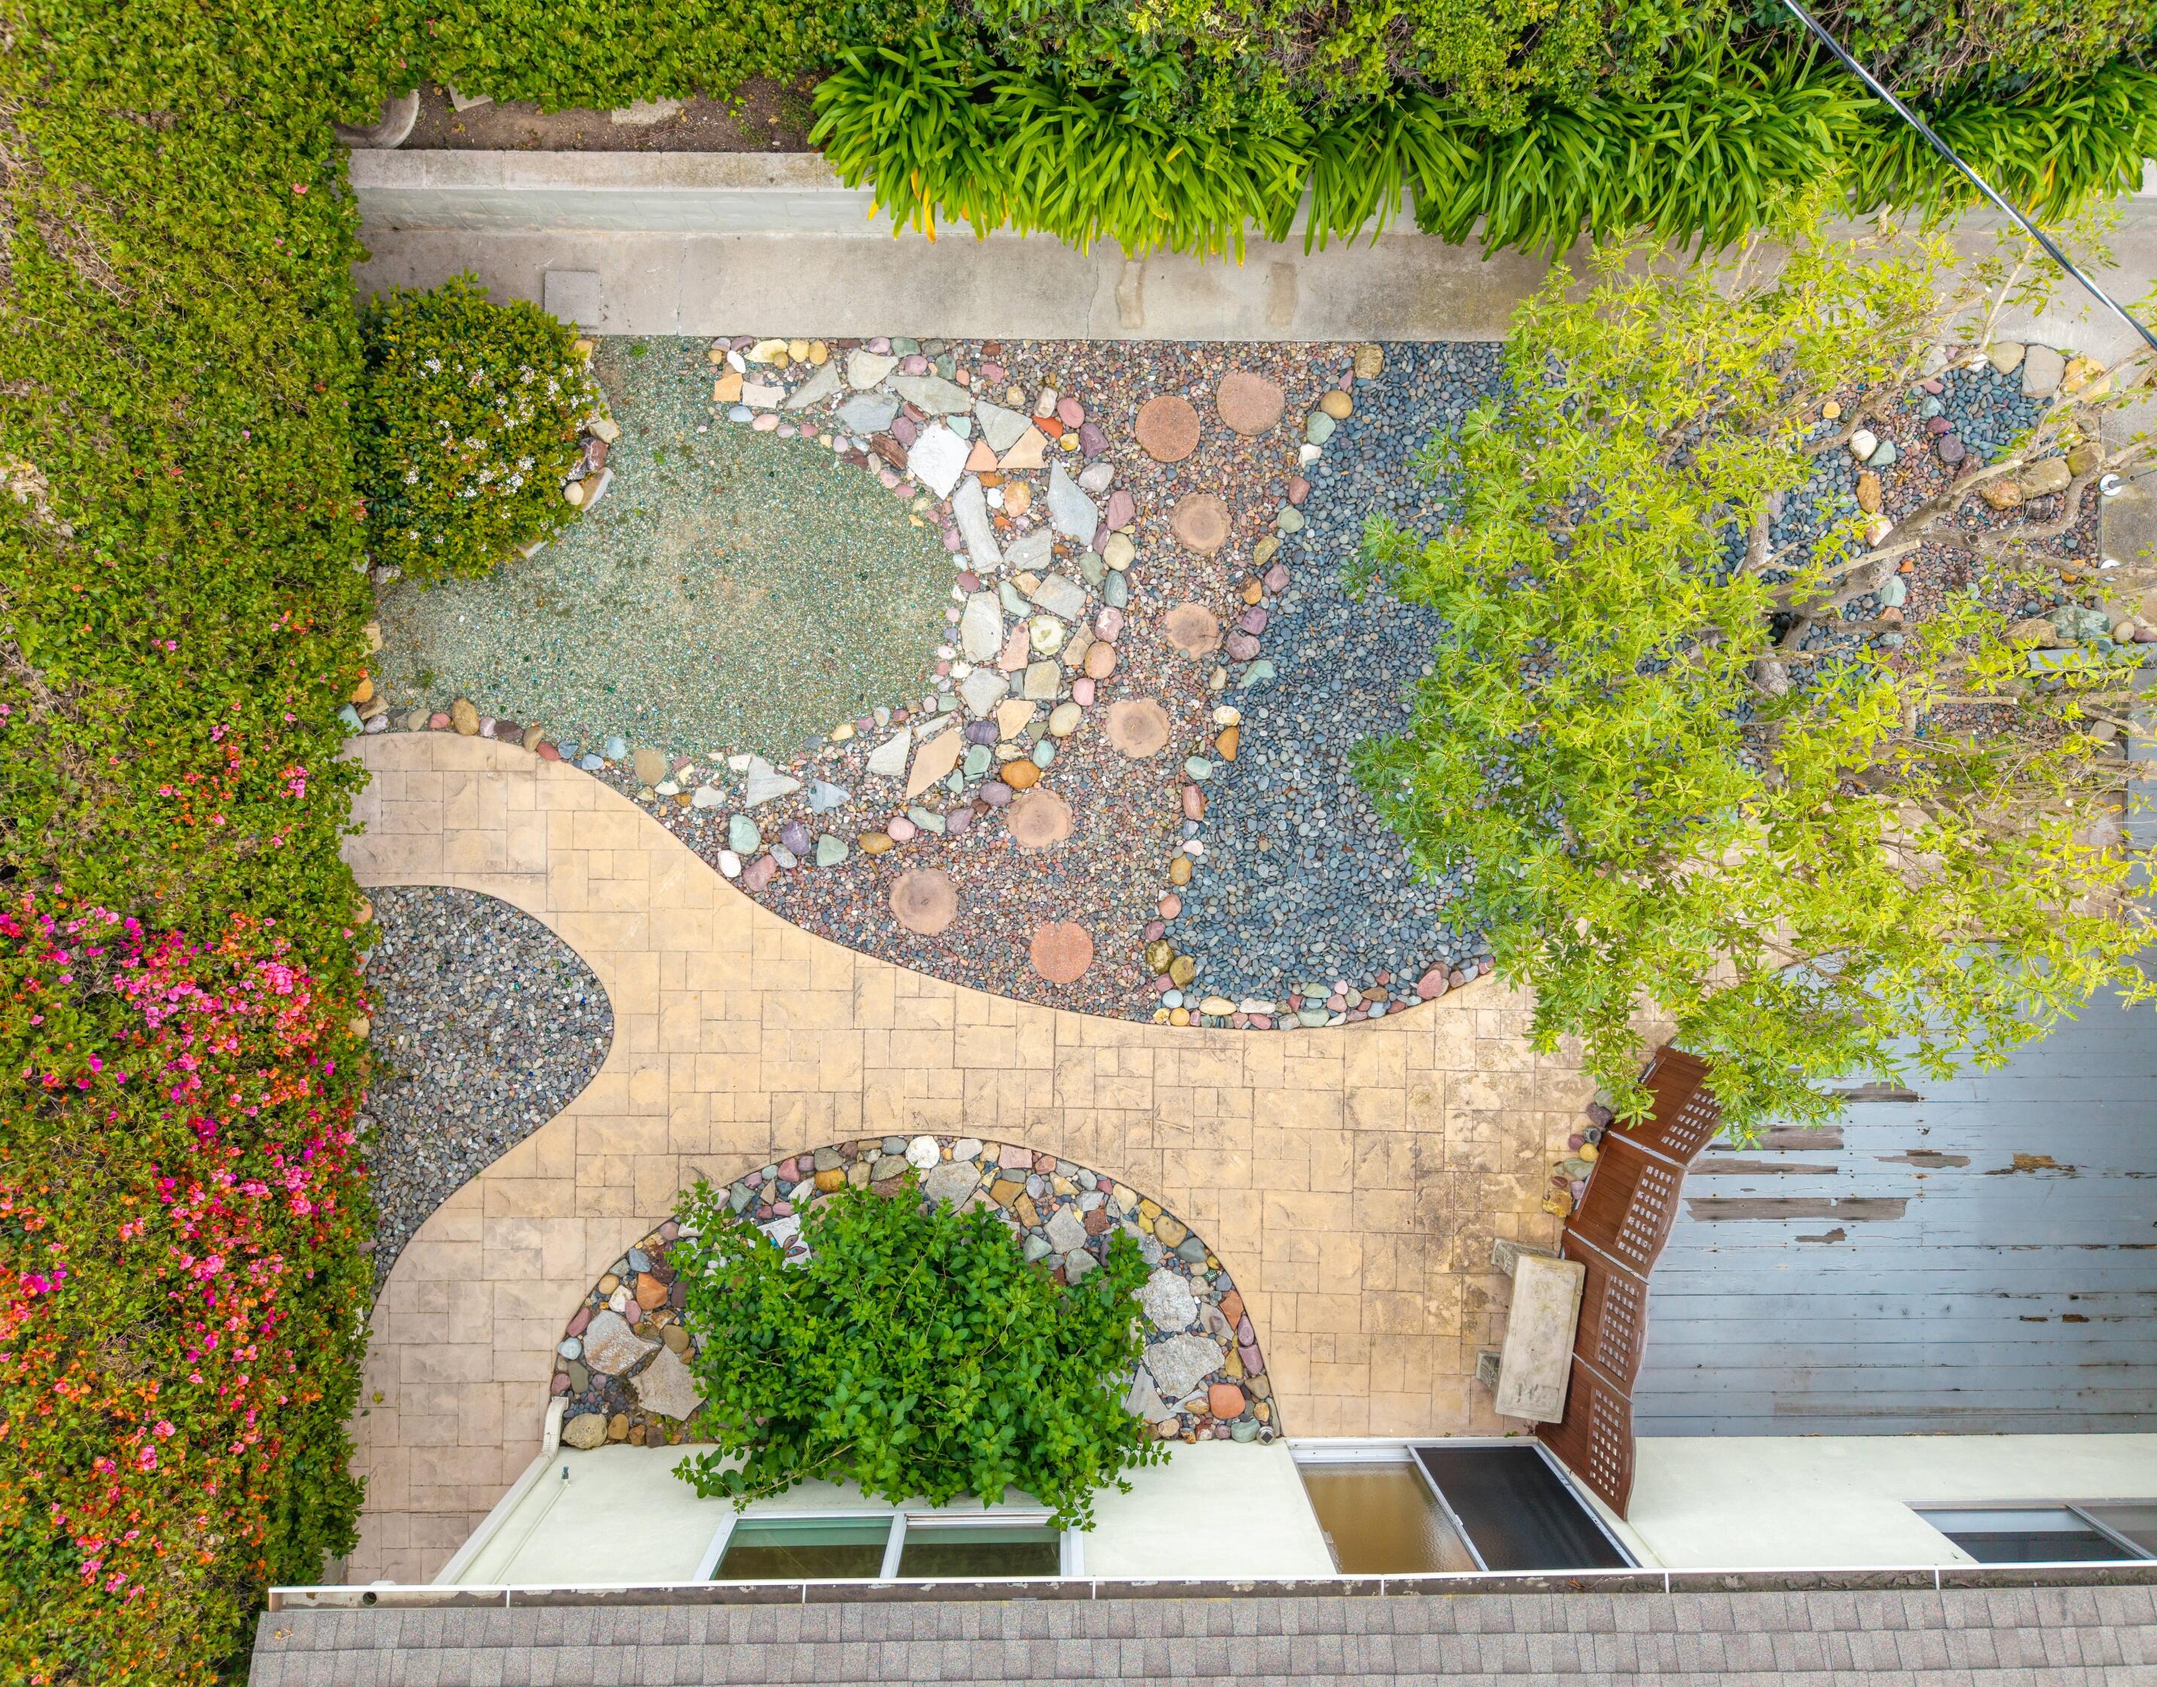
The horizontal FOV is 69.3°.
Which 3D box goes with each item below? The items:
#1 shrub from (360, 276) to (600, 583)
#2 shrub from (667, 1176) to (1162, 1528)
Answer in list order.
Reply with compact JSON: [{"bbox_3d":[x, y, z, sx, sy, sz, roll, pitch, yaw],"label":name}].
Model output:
[{"bbox_3d":[-3.100,-2.130,8.130,1.200,0.950,1.500,0,90,-1],"label":"shrub"},{"bbox_3d":[-0.850,2.600,8.330,2.500,1.400,1.650,0,90,-1],"label":"shrub"}]

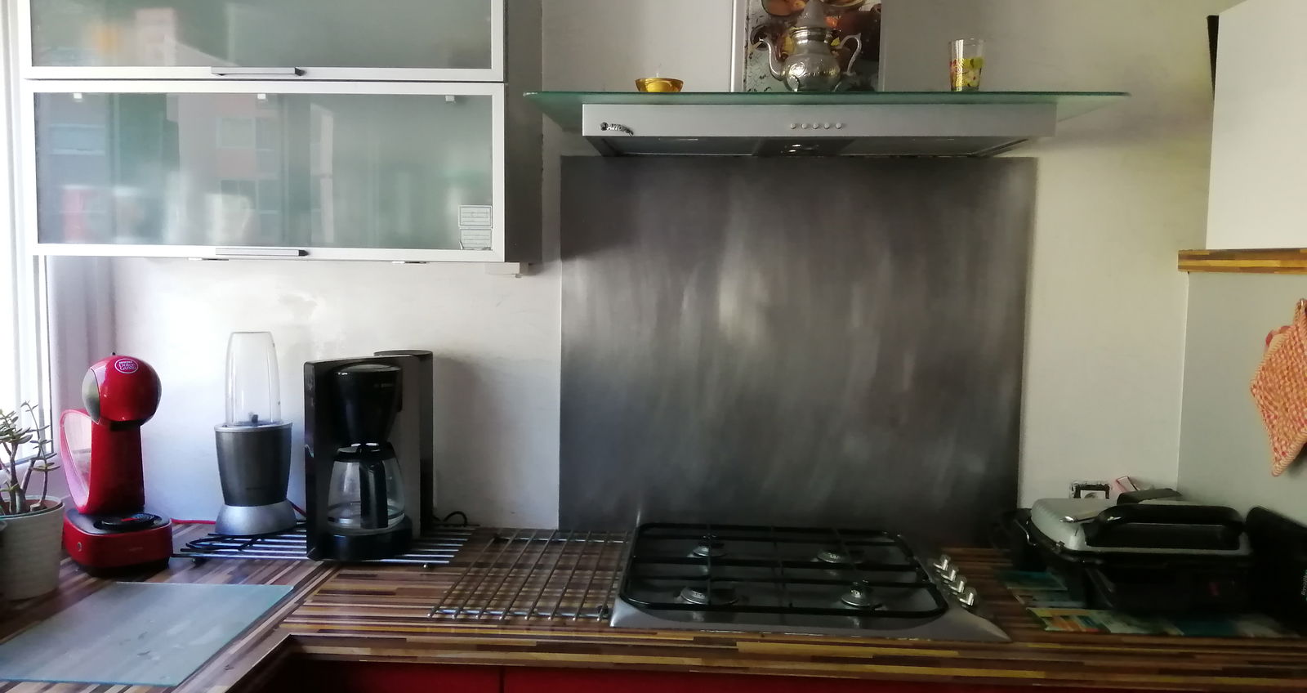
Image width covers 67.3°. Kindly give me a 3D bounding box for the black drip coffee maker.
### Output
[{"bbox_3d":[-0.502,0.192,1.773,0.215,0.346,0.185,-3,6,-35],"label":"black drip coffee maker"}]

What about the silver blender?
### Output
[{"bbox_3d":[-0.773,0.160,1.909,0.147,0.379,0.147,-1,5,-22],"label":"silver blender"}]

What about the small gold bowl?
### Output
[{"bbox_3d":[0.009,-0.400,1.523,0.075,0.027,0.075,1,5,0],"label":"small gold bowl"}]

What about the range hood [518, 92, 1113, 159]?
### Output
[{"bbox_3d":[0.261,-0.372,1.685,0.900,0.051,0.435,1,5,3],"label":"range hood"}]

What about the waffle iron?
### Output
[{"bbox_3d":[0.802,0.337,1.660,0.275,0.143,0.270,1,5,3],"label":"waffle iron"}]

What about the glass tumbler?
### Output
[{"bbox_3d":[0.473,-0.420,1.486,0.053,0.085,0.053,1,5,3],"label":"glass tumbler"}]

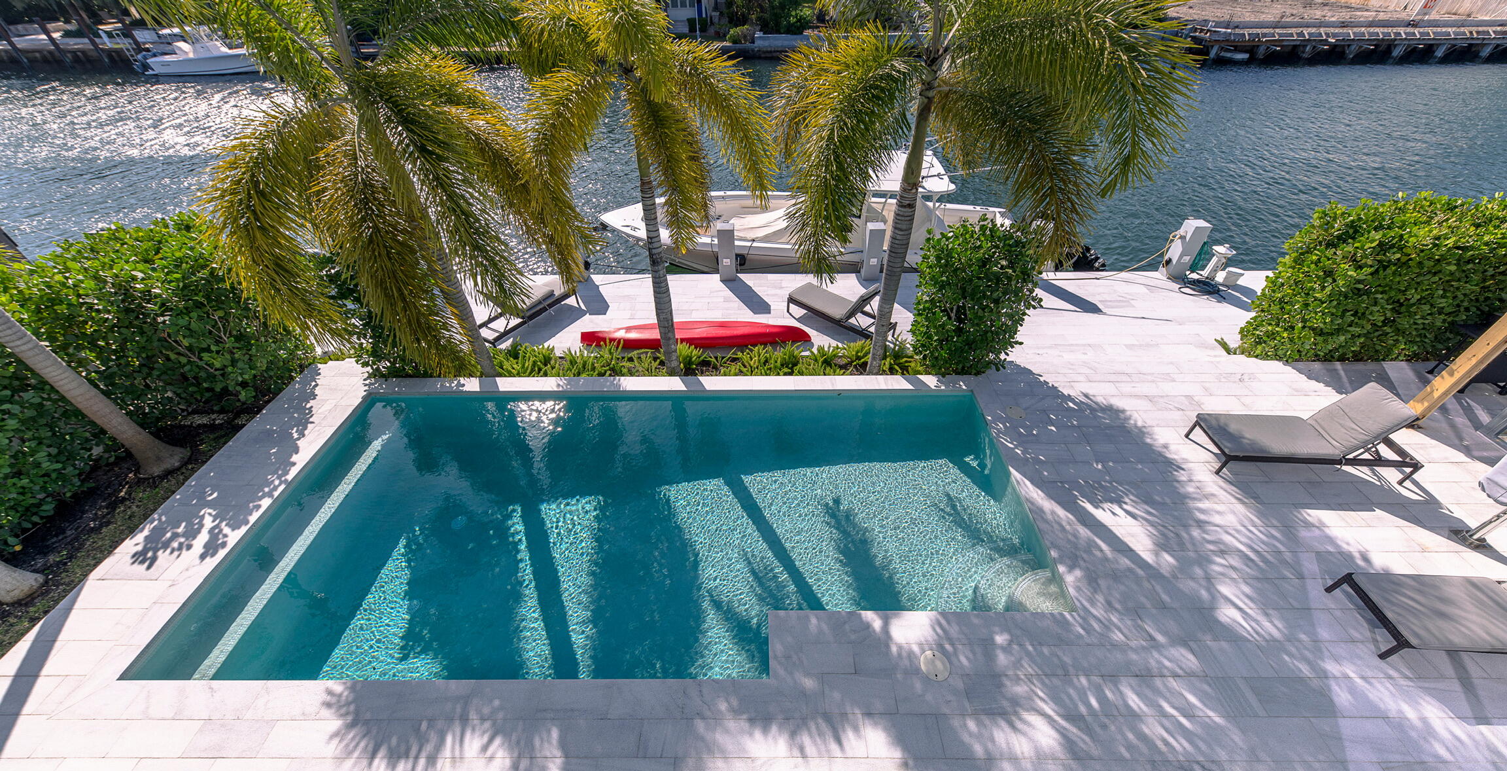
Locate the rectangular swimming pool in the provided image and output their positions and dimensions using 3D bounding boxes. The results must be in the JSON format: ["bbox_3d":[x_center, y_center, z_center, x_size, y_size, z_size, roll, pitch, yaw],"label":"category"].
[{"bbox_3d":[-1.232,1.756,6.257,8.700,1.200,3.880,0,41,0],"label":"rectangular swimming pool"}]

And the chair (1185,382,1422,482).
[{"bbox_3d":[6.673,0.550,5.993,2.100,0.970,0.660,2,41,2],"label":"chair"}]

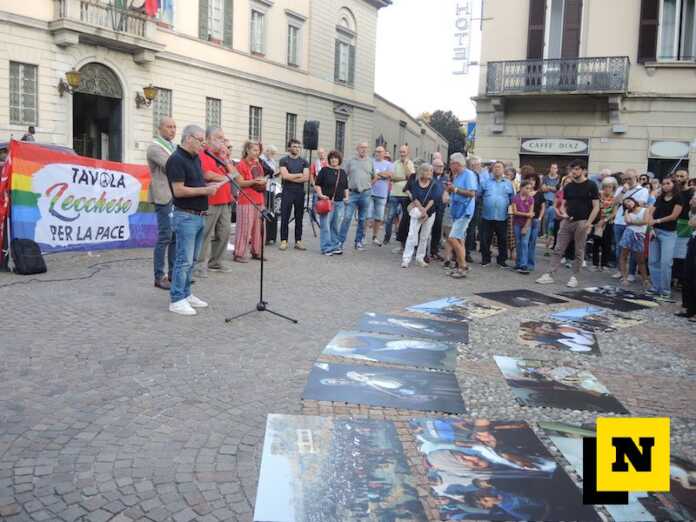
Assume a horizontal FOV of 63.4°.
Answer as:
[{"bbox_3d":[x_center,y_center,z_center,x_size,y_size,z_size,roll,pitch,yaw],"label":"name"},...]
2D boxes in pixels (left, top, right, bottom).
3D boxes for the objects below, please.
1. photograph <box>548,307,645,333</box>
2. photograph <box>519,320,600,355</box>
[{"bbox_3d":[2.693,0.602,5.997,0.960,0.010,0.690,-5,13,-43],"label":"photograph"},{"bbox_3d":[1.937,0.686,5.197,0.690,0.010,0.900,6,10,18],"label":"photograph"}]

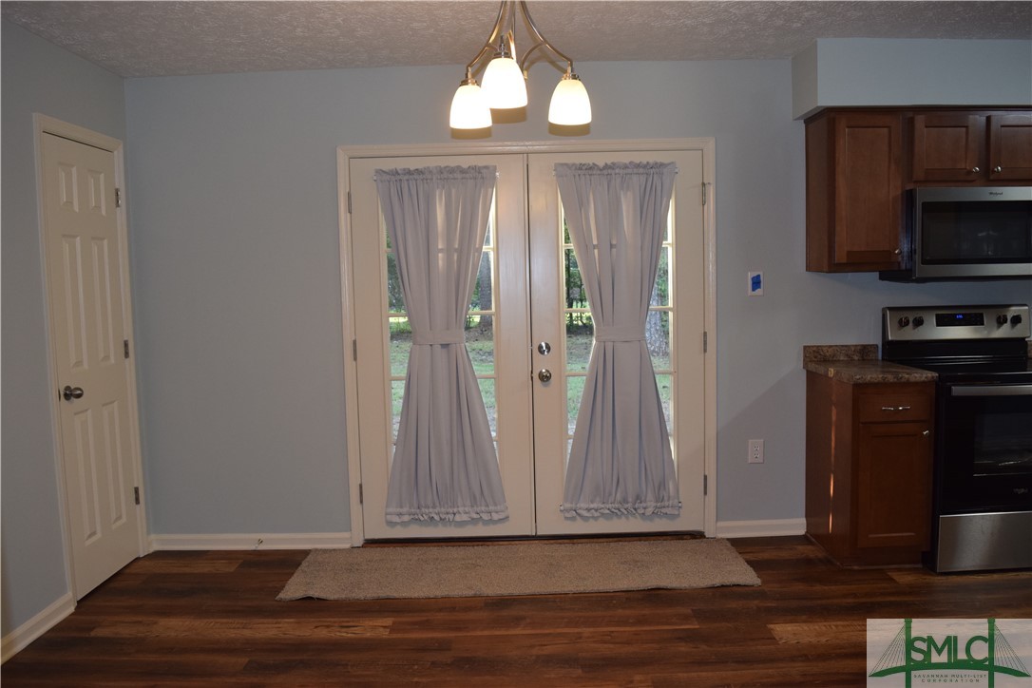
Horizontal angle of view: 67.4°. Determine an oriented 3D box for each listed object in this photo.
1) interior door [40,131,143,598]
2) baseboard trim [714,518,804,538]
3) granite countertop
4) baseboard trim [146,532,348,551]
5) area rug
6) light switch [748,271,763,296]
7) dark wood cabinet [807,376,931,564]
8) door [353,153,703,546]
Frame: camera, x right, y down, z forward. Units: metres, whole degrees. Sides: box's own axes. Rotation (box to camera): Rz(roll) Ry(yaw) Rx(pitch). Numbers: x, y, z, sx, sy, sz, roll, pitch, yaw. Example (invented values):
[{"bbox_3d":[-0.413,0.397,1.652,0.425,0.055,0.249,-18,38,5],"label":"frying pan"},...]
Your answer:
[{"bbox_3d":[-1.969,0.107,3.595,0.040,2.048,0.595,-1,4,0],"label":"interior door"},{"bbox_3d":[1.304,0.978,4.104,0.468,0.091,0.017,-1,4,0],"label":"baseboard trim"},{"bbox_3d":[1.698,0.092,3.747,0.398,0.127,0.595,-1,4,0],"label":"granite countertop"},{"bbox_3d":[-1.396,1.046,4.099,1.050,0.090,0.017,-1,4,0],"label":"baseboard trim"},{"bbox_3d":[0.019,1.079,3.729,2.157,0.013,0.610,-1,4,0],"label":"area rug"},{"bbox_3d":[1.247,-0.309,4.006,0.077,0.122,0.012,-1,4,0],"label":"light switch"},{"bbox_3d":[1.721,0.595,3.801,0.383,0.884,0.565,-1,4,0],"label":"dark wood cabinet"},{"bbox_3d":[0.078,0.024,4.047,1.848,2.045,0.055,-1,4,0],"label":"door"}]

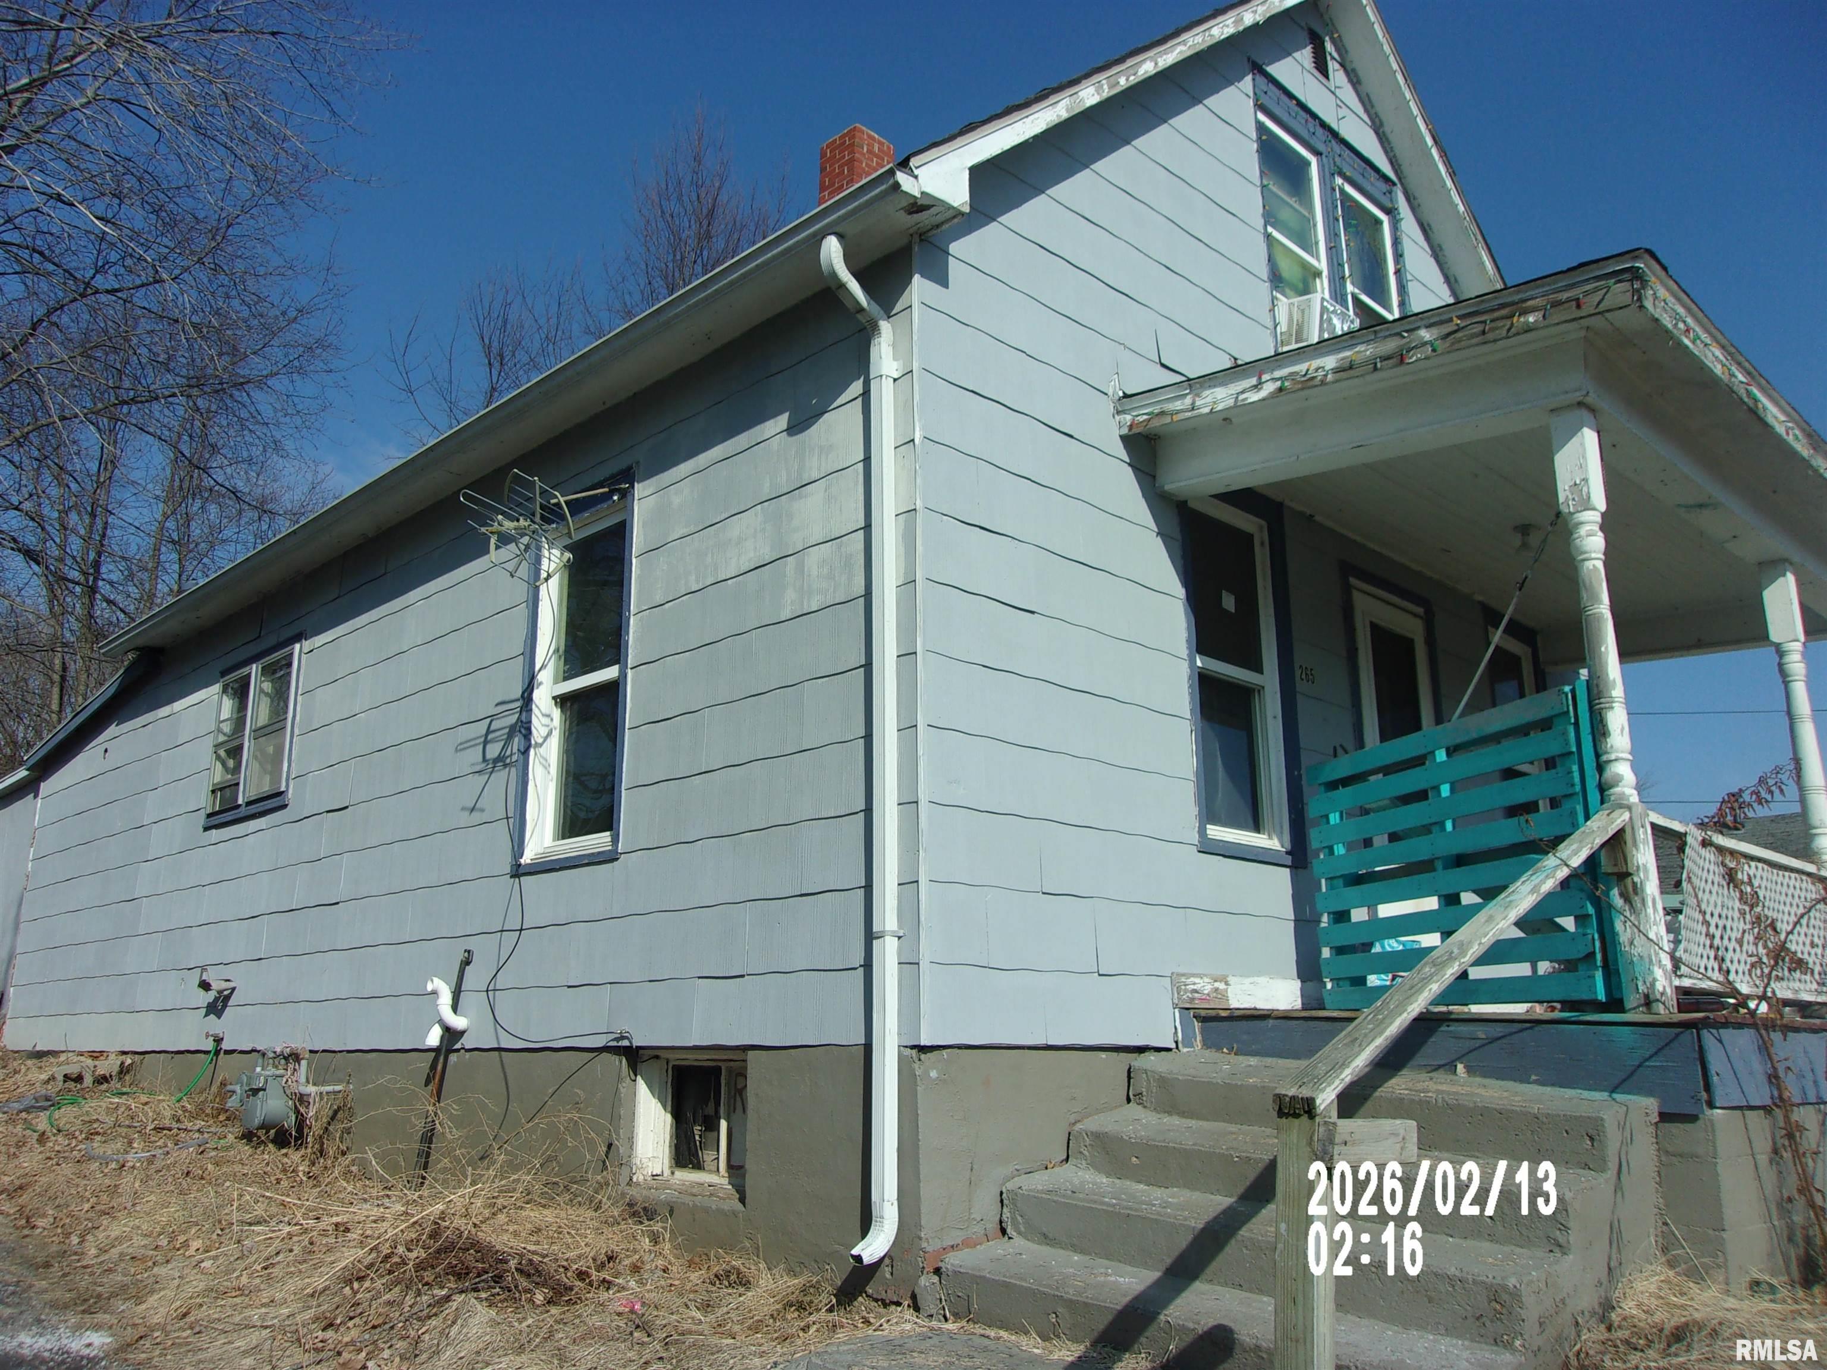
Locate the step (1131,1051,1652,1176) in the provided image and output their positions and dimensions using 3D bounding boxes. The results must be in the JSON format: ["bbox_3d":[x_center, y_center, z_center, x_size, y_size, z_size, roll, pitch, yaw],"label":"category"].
[{"bbox_3d":[1.567,1.447,4.896,0.360,0.185,1.710,13,-15,-43],"label":"step"}]

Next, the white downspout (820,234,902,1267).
[{"bbox_3d":[-0.181,0.090,4.907,0.275,3.560,0.072,13,-19,-43],"label":"white downspout"}]

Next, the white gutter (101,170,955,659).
[{"bbox_3d":[-3.150,-1.013,8.088,0.130,0.093,8.850,13,-19,-43],"label":"white gutter"}]

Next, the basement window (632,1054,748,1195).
[{"bbox_3d":[-0.819,1.706,5.579,0.150,0.510,0.790,13,-19,-43],"label":"basement window"}]

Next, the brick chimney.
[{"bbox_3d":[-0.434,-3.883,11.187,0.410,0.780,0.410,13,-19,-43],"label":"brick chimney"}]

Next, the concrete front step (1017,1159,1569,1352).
[{"bbox_3d":[1.050,1.696,4.298,0.380,0.175,1.710,13,-15,-43],"label":"concrete front step"}]

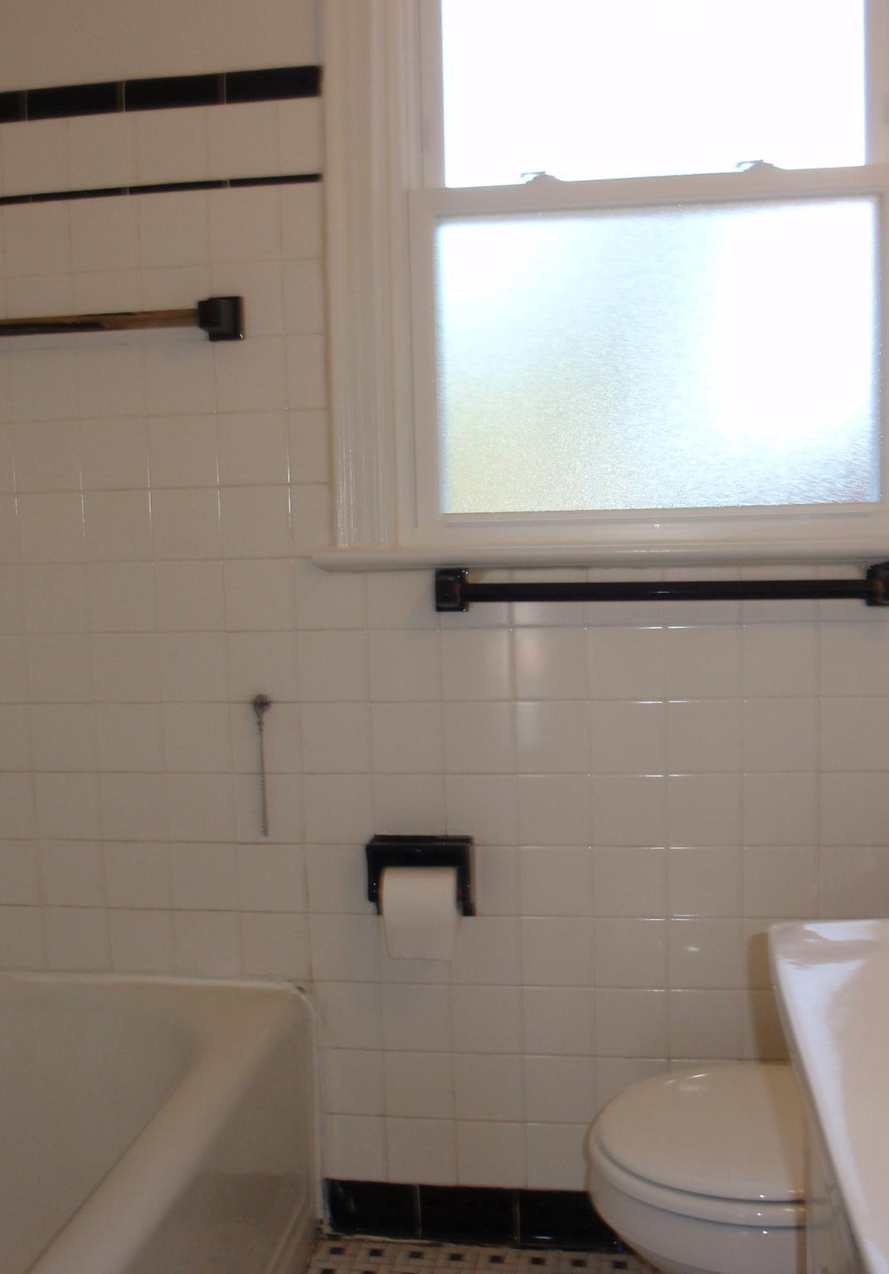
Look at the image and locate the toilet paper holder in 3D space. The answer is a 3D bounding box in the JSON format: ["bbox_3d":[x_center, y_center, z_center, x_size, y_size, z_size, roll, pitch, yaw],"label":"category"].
[{"bbox_3d":[-0.034,0.367,2.060,0.150,0.124,0.064,-1,6,9],"label":"toilet paper holder"}]

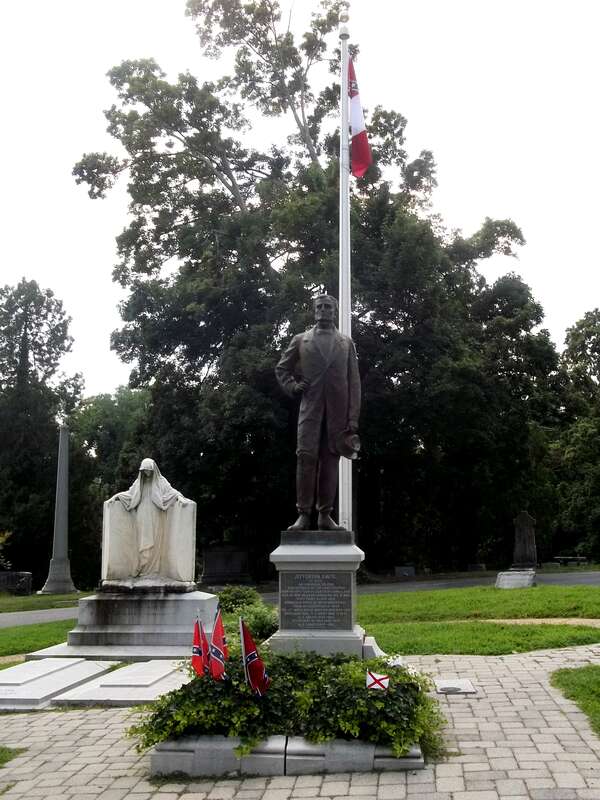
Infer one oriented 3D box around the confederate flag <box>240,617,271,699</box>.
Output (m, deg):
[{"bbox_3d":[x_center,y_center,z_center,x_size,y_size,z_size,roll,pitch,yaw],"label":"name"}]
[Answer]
[{"bbox_3d":[-0.285,1.616,5.220,0.190,0.490,0.130,-1,-8,7],"label":"confederate flag"}]

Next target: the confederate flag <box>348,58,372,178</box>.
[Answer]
[{"bbox_3d":[0.696,-3.240,9.576,0.280,1.470,0.250,-1,-8,7],"label":"confederate flag"}]

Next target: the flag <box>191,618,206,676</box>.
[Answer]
[{"bbox_3d":[-0.679,1.650,5.569,0.110,0.400,0.110,-1,-8,7],"label":"flag"}]

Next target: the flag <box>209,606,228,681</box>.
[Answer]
[{"bbox_3d":[-0.546,1.631,5.572,0.140,0.500,0.130,-1,-8,7],"label":"flag"}]

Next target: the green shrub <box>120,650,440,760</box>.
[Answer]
[{"bbox_3d":[-0.050,1.958,5.594,1.850,0.470,1.500,-1,-8,7],"label":"green shrub"}]

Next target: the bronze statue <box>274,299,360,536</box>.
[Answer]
[{"bbox_3d":[0.159,0.087,7.000,0.700,1.998,0.520,-1,-8,5],"label":"bronze statue"}]

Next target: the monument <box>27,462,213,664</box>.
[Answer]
[{"bbox_3d":[-1.799,1.736,9.392,1.930,2.140,1.400,-1,-8,6],"label":"monument"}]

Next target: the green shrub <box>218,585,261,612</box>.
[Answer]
[{"bbox_3d":[-0.875,2.879,12.008,0.580,0.480,0.570,-1,-8,7],"label":"green shrub"}]

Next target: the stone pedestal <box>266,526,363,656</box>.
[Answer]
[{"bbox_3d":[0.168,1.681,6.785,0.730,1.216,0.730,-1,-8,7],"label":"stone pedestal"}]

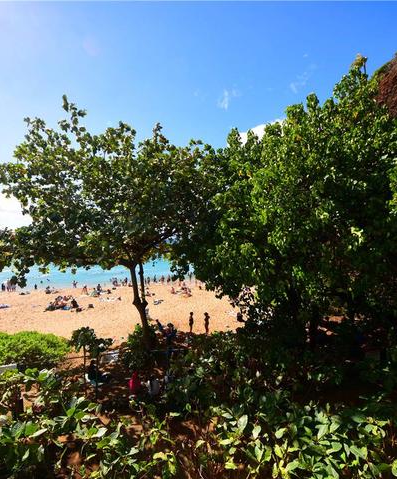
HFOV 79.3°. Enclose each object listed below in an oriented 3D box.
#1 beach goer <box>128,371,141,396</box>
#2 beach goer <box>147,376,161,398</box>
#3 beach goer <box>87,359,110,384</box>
[{"bbox_3d":[-2.631,5.858,9.850,0.550,0.880,0.660,1,-2,-14],"label":"beach goer"},{"bbox_3d":[-1.790,5.961,9.750,0.520,0.840,0.660,0,-2,-11],"label":"beach goer"},{"bbox_3d":[-4.320,5.637,10.350,0.850,0.970,0.520,1,-2,-18],"label":"beach goer"}]

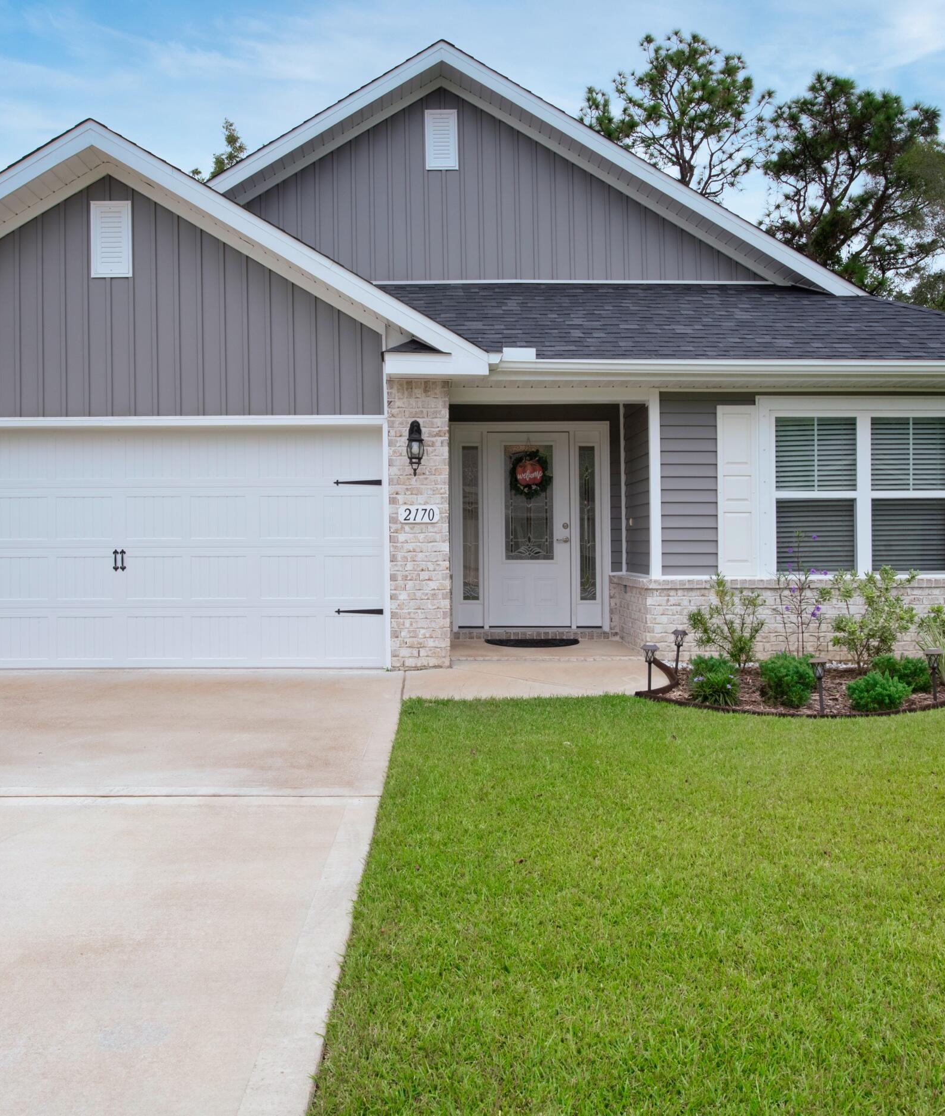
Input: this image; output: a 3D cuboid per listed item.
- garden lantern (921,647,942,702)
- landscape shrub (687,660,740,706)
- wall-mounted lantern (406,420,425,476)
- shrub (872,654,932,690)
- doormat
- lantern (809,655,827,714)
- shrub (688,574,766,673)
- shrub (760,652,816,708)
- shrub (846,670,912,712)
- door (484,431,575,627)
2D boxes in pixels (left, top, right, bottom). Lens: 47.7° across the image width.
[{"bbox_3d":[3.327,0.844,7.750,0.130,0.400,0.130,0,0,0],"label":"garden lantern"},{"bbox_3d":[1.728,0.886,7.660,0.380,0.300,0.400,-1,1,-3],"label":"landscape shrub"},{"bbox_3d":[-0.497,-0.956,9.340,0.160,0.490,0.270,0,0,0],"label":"wall-mounted lantern"},{"bbox_3d":[3.264,0.862,8.150,0.470,0.280,0.430,-1,1,-3],"label":"shrub"},{"bbox_3d":[0.597,0.852,10.720,0.940,0.015,0.620,-1,1,-3],"label":"doormat"},{"bbox_3d":[2.269,0.835,7.020,0.120,0.375,0.120,-1,1,-3],"label":"lantern"},{"bbox_3d":[2.248,0.572,9.450,0.680,0.850,0.600,-1,1,-3],"label":"shrub"},{"bbox_3d":[2.304,0.887,7.800,0.400,0.380,0.400,0,0,0],"label":"shrub"},{"bbox_3d":[2.929,0.951,7.700,0.460,0.280,0.430,0,0,0],"label":"shrub"},{"bbox_3d":[0.596,-0.297,11.200,0.914,2.030,0.050,-1,1,-3],"label":"door"}]

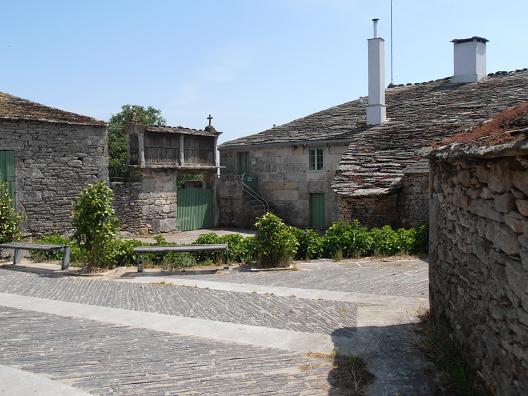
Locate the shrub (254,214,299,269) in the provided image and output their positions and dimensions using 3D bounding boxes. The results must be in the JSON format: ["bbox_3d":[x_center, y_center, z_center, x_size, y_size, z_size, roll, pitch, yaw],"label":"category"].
[{"bbox_3d":[0.272,0.926,12.300,0.920,1.170,0.920,-1,2,-6],"label":"shrub"}]

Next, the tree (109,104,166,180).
[{"bbox_3d":[-7.568,-1.810,33.500,3.800,6.900,3.800,-1,2,0],"label":"tree"}]

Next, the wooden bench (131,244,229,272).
[{"bbox_3d":[-1.710,1.260,11.600,1.930,0.460,0.420,-1,2,-12],"label":"wooden bench"}]

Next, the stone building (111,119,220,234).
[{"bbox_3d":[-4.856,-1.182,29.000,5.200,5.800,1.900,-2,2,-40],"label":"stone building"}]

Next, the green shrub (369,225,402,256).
[{"bbox_3d":[3.057,1.077,14.200,0.800,0.760,0.800,-1,2,0],"label":"green shrub"}]

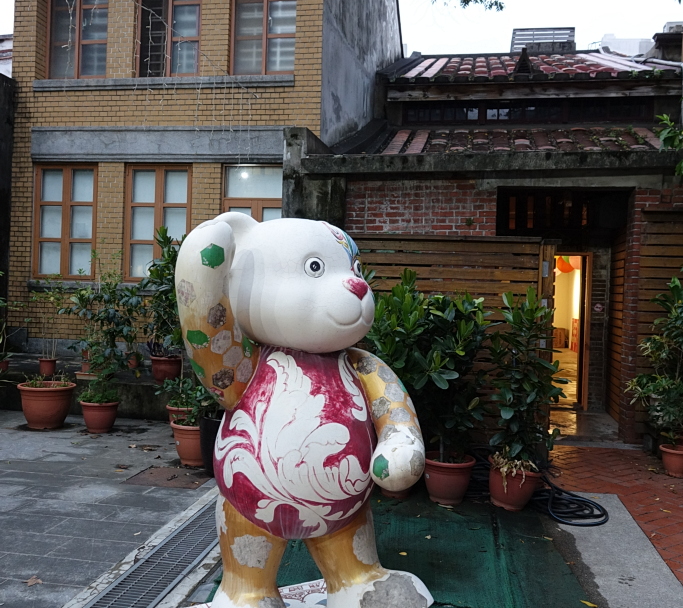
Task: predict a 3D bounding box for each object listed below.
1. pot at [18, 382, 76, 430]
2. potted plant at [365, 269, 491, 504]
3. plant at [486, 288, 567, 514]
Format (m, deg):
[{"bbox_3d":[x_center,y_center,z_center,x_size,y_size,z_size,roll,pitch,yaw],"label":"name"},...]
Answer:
[{"bbox_3d":[-2.988,1.024,6.927,0.590,0.410,0.590,2,0,0],"label":"pot"},{"bbox_3d":[0.624,0.568,4.953,0.880,1.670,0.800,2,0,9],"label":"potted plant"},{"bbox_3d":[1.315,0.659,4.854,0.580,1.550,0.570,2,0,9],"label":"plant"}]

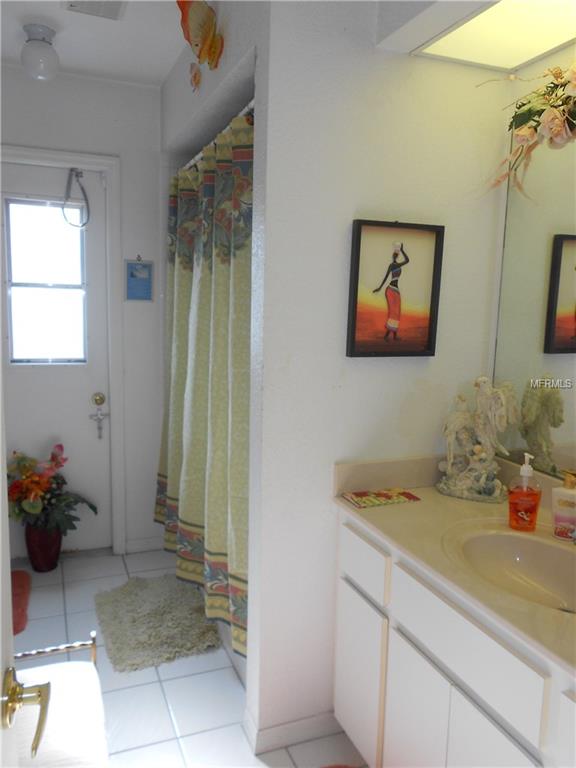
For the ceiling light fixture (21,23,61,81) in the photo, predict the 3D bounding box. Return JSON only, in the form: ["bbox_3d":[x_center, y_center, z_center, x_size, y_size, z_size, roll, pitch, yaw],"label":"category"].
[{"bbox_3d":[-1.014,-1.346,2.367,0.157,0.198,0.157,-2,9,-22],"label":"ceiling light fixture"}]

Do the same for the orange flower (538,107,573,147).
[{"bbox_3d":[0.738,-0.712,1.593,0.090,0.102,0.080,6,10,30],"label":"orange flower"}]

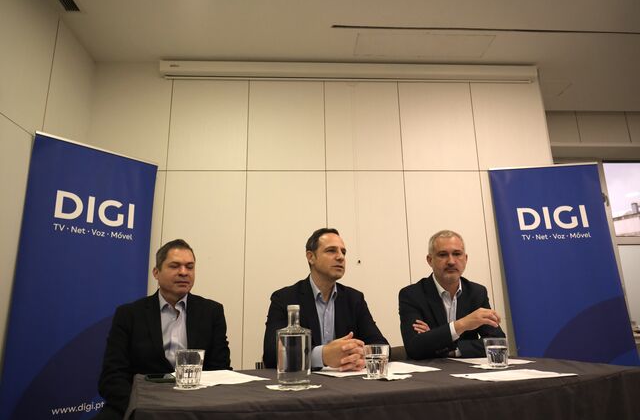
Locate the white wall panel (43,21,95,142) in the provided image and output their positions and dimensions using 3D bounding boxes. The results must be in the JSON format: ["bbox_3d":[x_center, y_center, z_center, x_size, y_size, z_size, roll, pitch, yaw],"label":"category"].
[{"bbox_3d":[-1.997,-0.879,3.391,0.035,1.006,0.535,0,-14,-3],"label":"white wall panel"}]

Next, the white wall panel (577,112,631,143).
[{"bbox_3d":[3.233,-0.939,4.878,0.591,0.362,0.035,0,-14,-3],"label":"white wall panel"}]

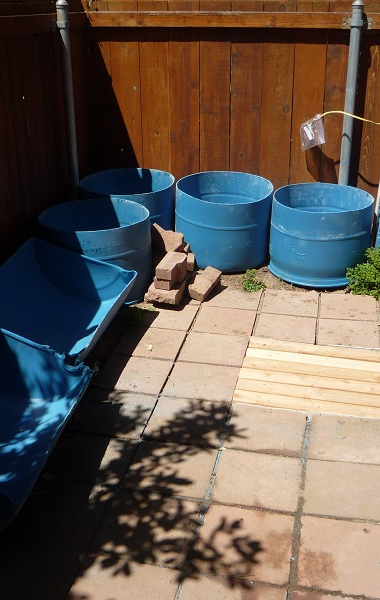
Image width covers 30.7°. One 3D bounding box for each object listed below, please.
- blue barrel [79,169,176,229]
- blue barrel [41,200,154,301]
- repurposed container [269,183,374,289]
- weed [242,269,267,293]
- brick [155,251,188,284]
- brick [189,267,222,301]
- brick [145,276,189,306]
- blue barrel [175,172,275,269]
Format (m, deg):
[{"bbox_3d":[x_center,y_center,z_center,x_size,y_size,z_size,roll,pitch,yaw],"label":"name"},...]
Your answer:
[{"bbox_3d":[-0.387,-0.545,4.465,0.600,0.450,0.600,-1,23,0],"label":"blue barrel"},{"bbox_3d":[-0.515,-0.272,3.860,0.600,0.440,0.600,-1,23,0],"label":"blue barrel"},{"bbox_3d":[0.792,-0.400,4.190,0.605,0.455,0.605,4,24,11],"label":"repurposed container"},{"bbox_3d":[0.369,-0.111,3.970,0.135,0.085,0.130,4,24,11],"label":"weed"},{"bbox_3d":[-0.108,-0.192,3.923,0.095,0.060,0.265,5,24,14],"label":"brick"},{"bbox_3d":[0.091,-0.088,3.883,0.087,0.053,0.205,22,49,24],"label":"brick"},{"bbox_3d":[-0.123,-0.062,3.795,0.175,0.052,0.240,4,27,15],"label":"brick"},{"bbox_3d":[0.217,-0.481,4.283,0.600,0.445,0.600,4,27,11],"label":"blue barrel"}]

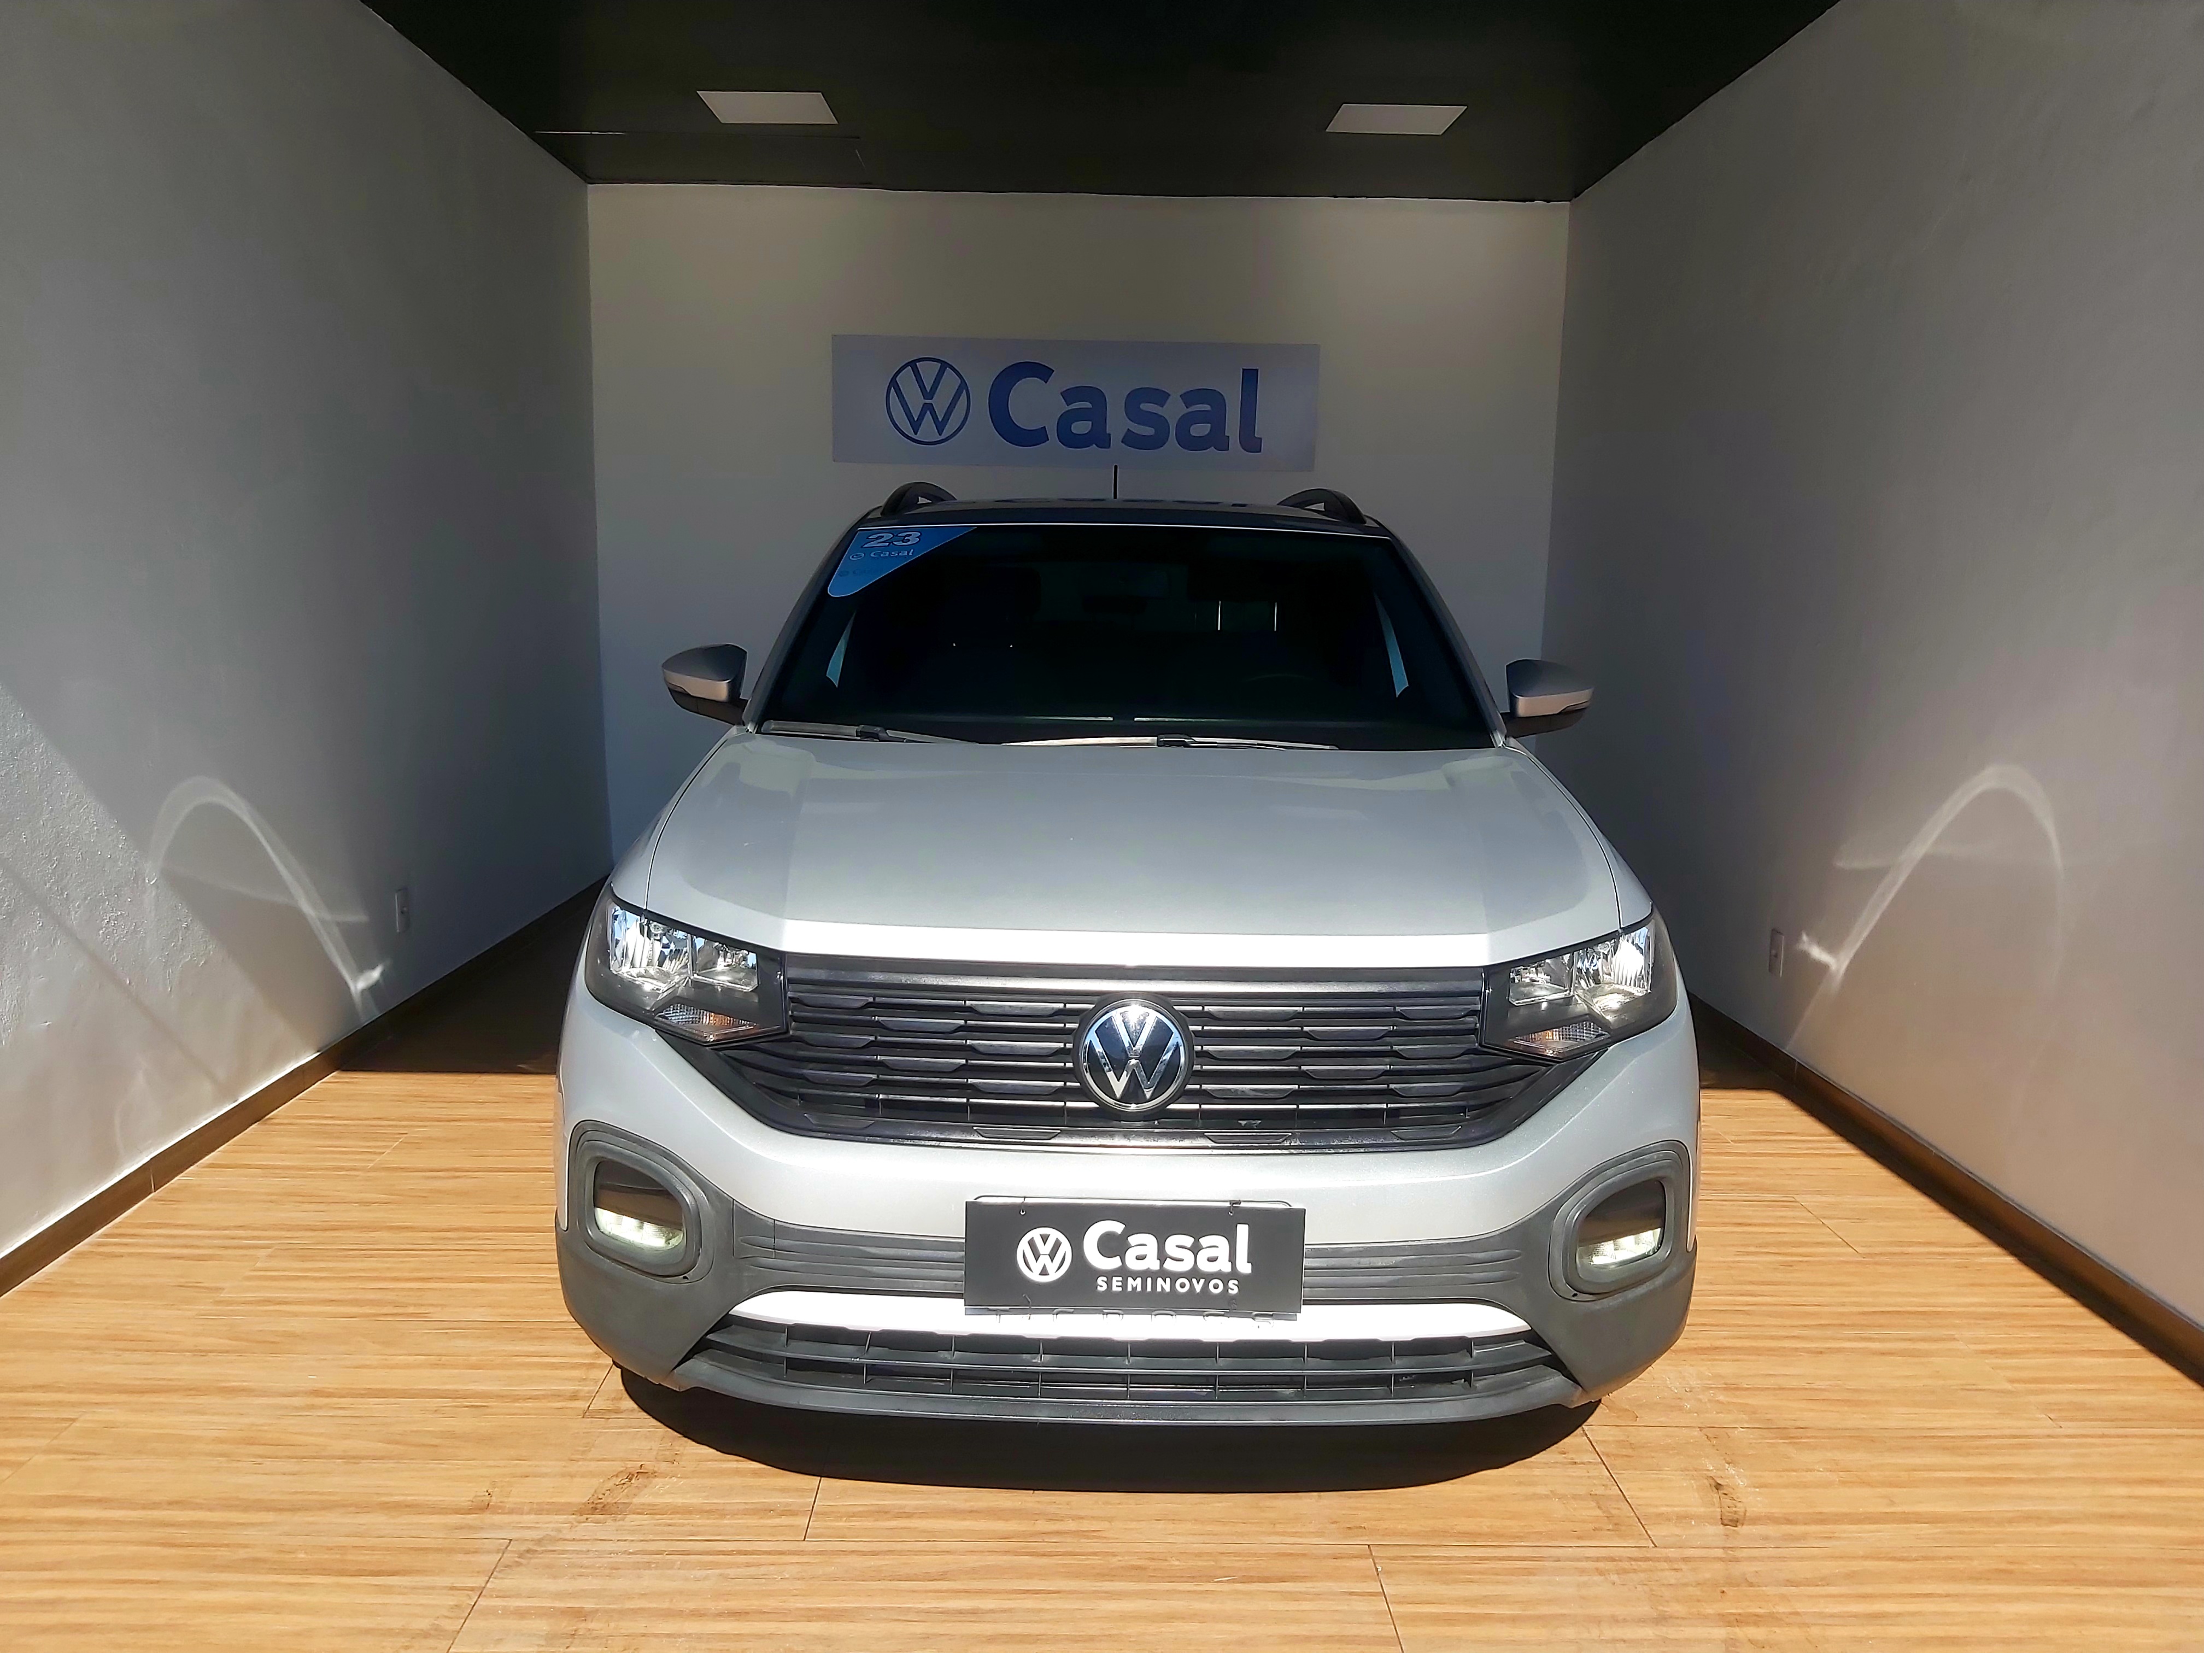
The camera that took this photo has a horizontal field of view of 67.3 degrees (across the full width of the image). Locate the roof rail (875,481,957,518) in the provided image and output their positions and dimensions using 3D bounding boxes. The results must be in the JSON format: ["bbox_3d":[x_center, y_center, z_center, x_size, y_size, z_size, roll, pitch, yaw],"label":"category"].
[{"bbox_3d":[-0.466,-0.874,4.533,0.090,0.110,1.720,1,9,0],"label":"roof rail"}]

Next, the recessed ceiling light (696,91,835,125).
[{"bbox_3d":[-1.094,-2.378,5.462,0.396,0.030,0.377,1,9,-1],"label":"recessed ceiling light"}]

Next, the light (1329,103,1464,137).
[{"bbox_3d":[0.971,-2.351,5.485,0.396,0.030,0.377,1,9,-1],"label":"light"}]

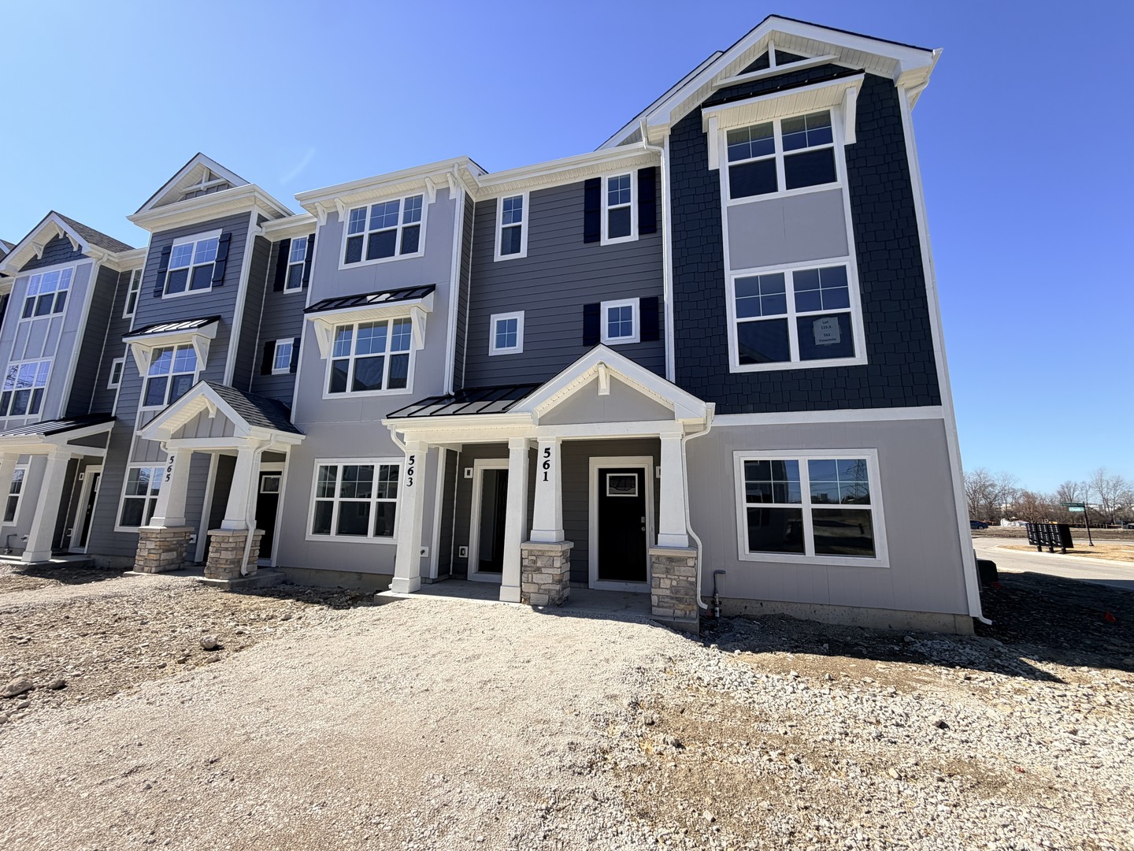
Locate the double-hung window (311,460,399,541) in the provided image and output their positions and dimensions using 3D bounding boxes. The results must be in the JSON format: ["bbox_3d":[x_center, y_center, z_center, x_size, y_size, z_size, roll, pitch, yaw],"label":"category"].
[{"bbox_3d":[-4.391,1.558,9.567,2.160,1.560,0.100,-2,-11,16],"label":"double-hung window"}]

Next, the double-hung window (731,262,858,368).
[{"bbox_3d":[3.757,-1.810,7.664,1.792,1.681,0.100,-2,-11,17],"label":"double-hung window"}]

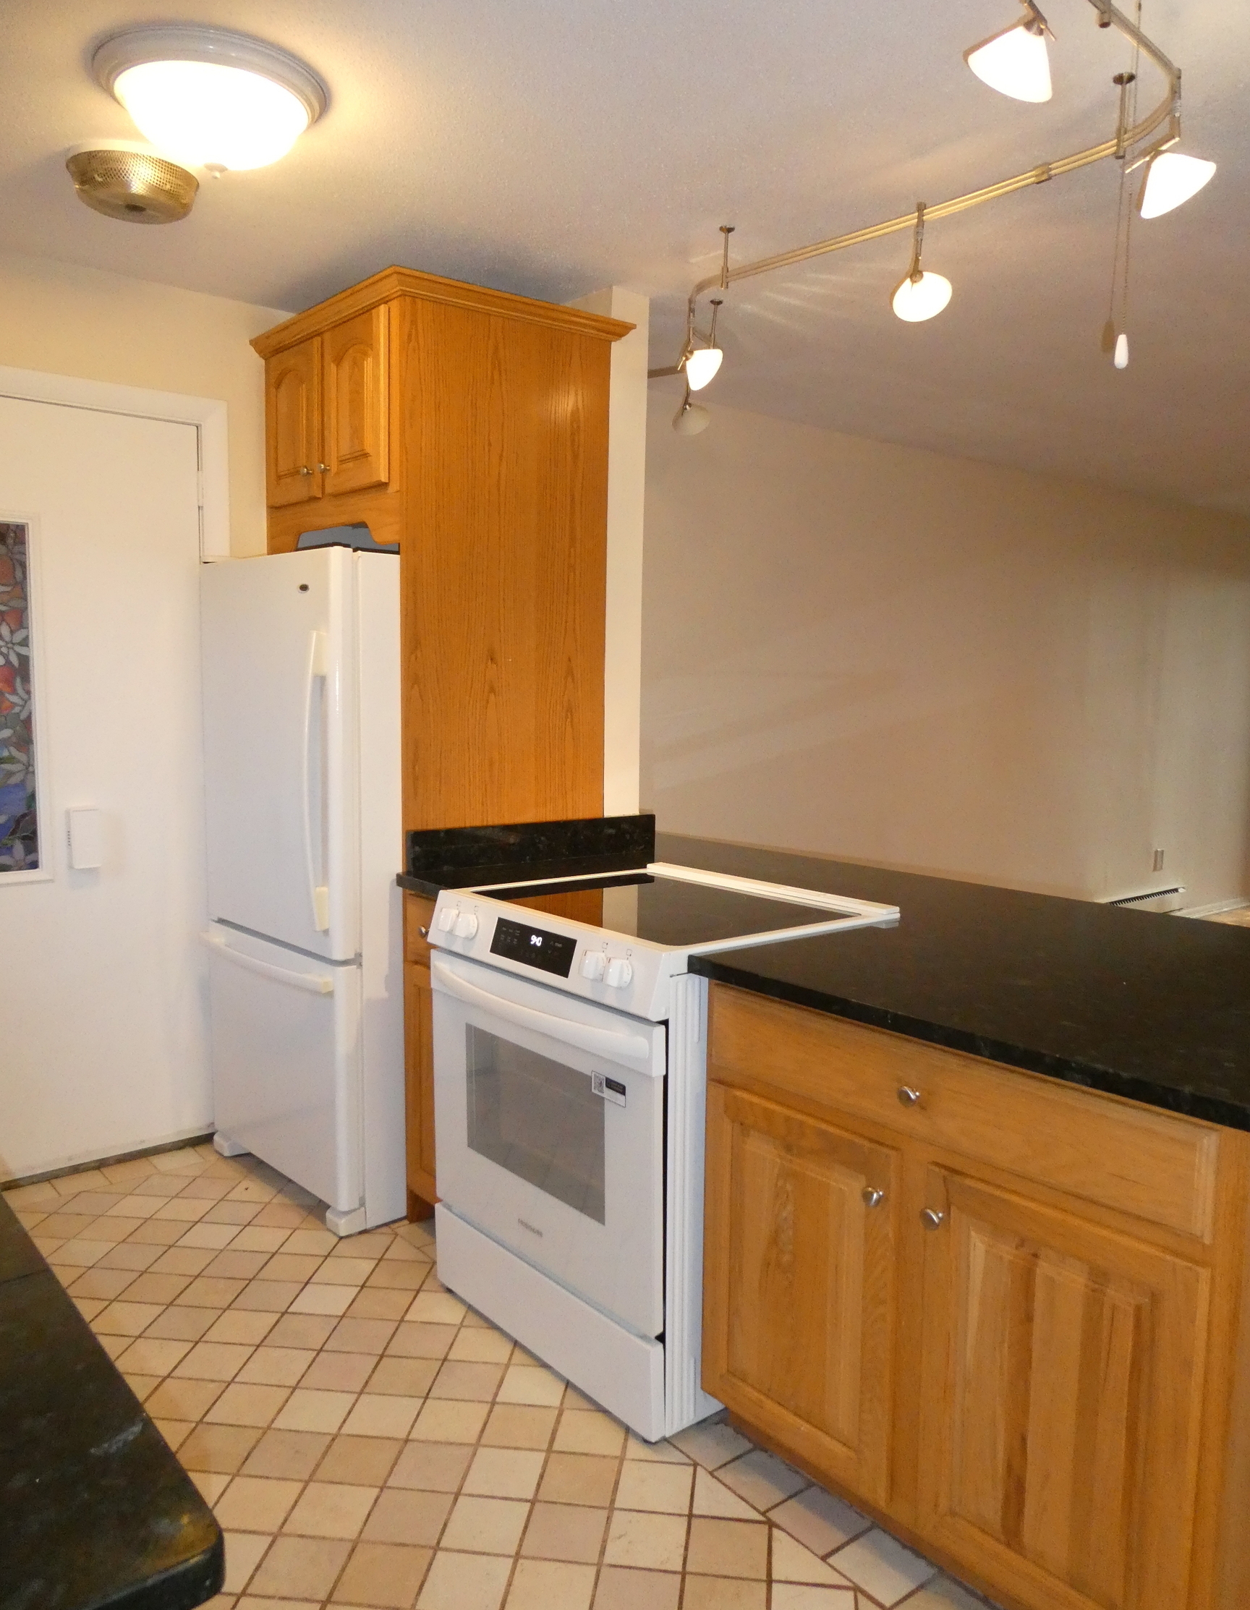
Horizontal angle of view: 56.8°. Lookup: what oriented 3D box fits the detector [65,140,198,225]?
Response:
[{"bbox_3d":[-1.059,-1.330,2.489,0.266,0.085,0.266,-4,7,-39],"label":"detector"}]

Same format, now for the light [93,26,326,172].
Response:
[{"bbox_3d":[-0.759,-1.255,2.134,0.406,0.159,0.406,-4,7,-39],"label":"light"}]

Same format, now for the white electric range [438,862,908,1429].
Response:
[{"bbox_3d":[0.042,0.662,2.493,0.691,0.934,0.770,-4,7,-39],"label":"white electric range"}]

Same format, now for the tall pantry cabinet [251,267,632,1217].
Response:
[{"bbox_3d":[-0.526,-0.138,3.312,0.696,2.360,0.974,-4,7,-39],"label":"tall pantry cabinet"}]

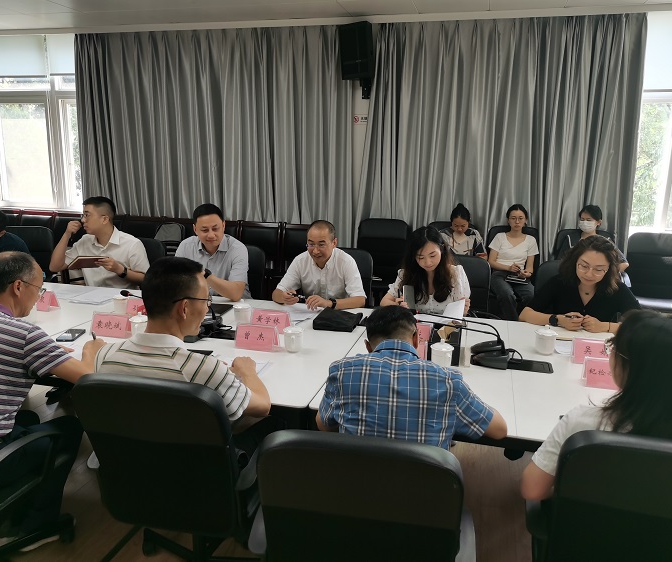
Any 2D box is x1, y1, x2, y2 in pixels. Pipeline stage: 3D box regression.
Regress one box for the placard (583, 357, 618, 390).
[{"bbox_3d":[1.070,0.360,2.261,0.195,0.103,0.090,4,13,14],"label":"placard"}]

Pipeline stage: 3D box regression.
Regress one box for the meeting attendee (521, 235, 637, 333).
[{"bbox_3d":[1.210,0.370,2.936,0.580,1.200,0.740,5,12,17],"label":"meeting attendee"}]

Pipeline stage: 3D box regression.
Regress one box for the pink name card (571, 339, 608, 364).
[{"bbox_3d":[1.123,0.303,2.517,0.195,0.103,0.090,4,13,14],"label":"pink name card"}]

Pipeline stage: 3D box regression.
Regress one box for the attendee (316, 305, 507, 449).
[{"bbox_3d":[0.240,0.624,1.886,0.580,1.130,0.740,3,12,11],"label":"attendee"}]

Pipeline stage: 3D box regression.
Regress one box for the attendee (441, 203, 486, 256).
[{"bbox_3d":[1.082,-0.063,5.066,0.500,1.180,0.780,4,12,15],"label":"attendee"}]

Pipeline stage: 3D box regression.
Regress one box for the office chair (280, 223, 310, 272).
[{"bbox_3d":[-0.371,-0.050,5.514,0.470,0.940,0.560,4,12,15],"label":"office chair"}]

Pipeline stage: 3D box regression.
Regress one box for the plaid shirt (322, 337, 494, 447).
[{"bbox_3d":[0.171,0.443,1.558,0.490,0.540,0.450,3,11,9],"label":"plaid shirt"}]

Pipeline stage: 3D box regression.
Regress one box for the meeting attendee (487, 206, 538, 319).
[{"bbox_3d":[1.458,-0.007,4.792,0.470,1.220,0.800,4,13,14],"label":"meeting attendee"}]

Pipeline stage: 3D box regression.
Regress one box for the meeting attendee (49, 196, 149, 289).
[{"bbox_3d":[-1.560,0.125,3.808,0.600,1.290,0.800,8,14,28],"label":"meeting attendee"}]

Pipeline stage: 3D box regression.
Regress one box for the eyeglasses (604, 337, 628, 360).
[{"bbox_3d":[0.717,0.169,1.348,0.140,0.045,0.140,1,5,4],"label":"eyeglasses"}]

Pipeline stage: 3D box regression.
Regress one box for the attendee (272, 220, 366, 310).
[{"bbox_3d":[-0.021,0.252,3.430,0.550,1.220,0.740,5,13,18],"label":"attendee"}]

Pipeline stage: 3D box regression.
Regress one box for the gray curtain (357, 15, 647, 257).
[{"bbox_3d":[1.361,-0.929,5.332,2.420,2.700,0.160,4,13,14],"label":"gray curtain"}]

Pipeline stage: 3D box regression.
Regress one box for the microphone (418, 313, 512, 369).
[{"bbox_3d":[0.496,0.242,2.396,0.420,0.180,0.130,5,13,22],"label":"microphone"}]

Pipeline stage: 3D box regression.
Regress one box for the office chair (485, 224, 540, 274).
[{"bbox_3d":[1.574,0.017,5.241,0.600,0.960,0.620,4,12,15],"label":"office chair"}]

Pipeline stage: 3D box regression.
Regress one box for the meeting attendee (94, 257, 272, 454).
[{"bbox_3d":[-0.486,0.523,1.891,0.540,1.230,0.780,6,12,22],"label":"meeting attendee"}]

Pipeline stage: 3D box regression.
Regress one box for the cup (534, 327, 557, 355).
[{"bbox_3d":[0.911,0.252,2.506,0.100,0.125,0.100,4,12,15],"label":"cup"}]

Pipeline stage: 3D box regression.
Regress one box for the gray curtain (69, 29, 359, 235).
[{"bbox_3d":[-1.257,-1.084,5.937,2.957,2.680,0.160,4,12,15],"label":"gray curtain"}]

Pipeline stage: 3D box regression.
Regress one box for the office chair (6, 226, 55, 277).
[{"bbox_3d":[-2.476,0.125,4.398,0.600,1.000,0.620,4,13,14],"label":"office chair"}]

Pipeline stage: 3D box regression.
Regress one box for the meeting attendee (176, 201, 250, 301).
[{"bbox_3d":[-0.765,0.182,3.463,0.540,1.270,0.720,2,11,2],"label":"meeting attendee"}]

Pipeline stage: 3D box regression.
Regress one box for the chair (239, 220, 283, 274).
[{"bbox_3d":[-0.822,-0.097,5.742,0.470,0.900,0.560,4,13,14],"label":"chair"}]

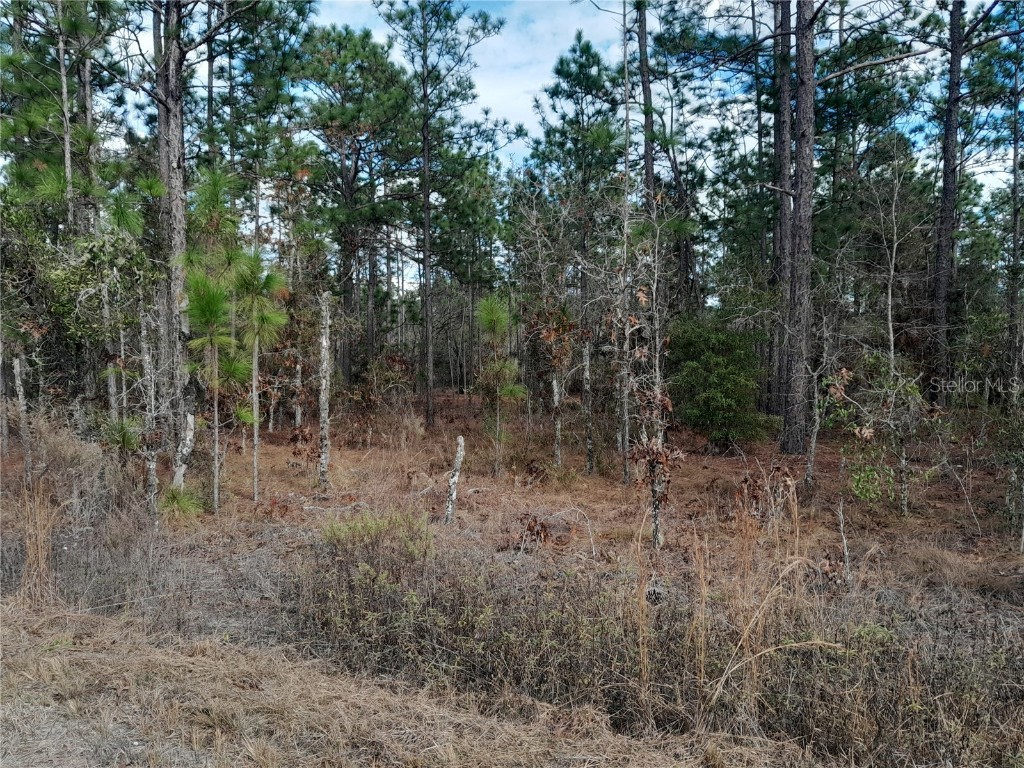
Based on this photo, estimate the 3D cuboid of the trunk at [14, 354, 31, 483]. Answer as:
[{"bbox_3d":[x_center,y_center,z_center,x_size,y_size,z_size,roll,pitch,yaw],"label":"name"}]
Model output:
[{"bbox_3d":[-5.998,0.497,9.746,0.176,1.712,0.150,-2,2,-32],"label":"trunk"}]

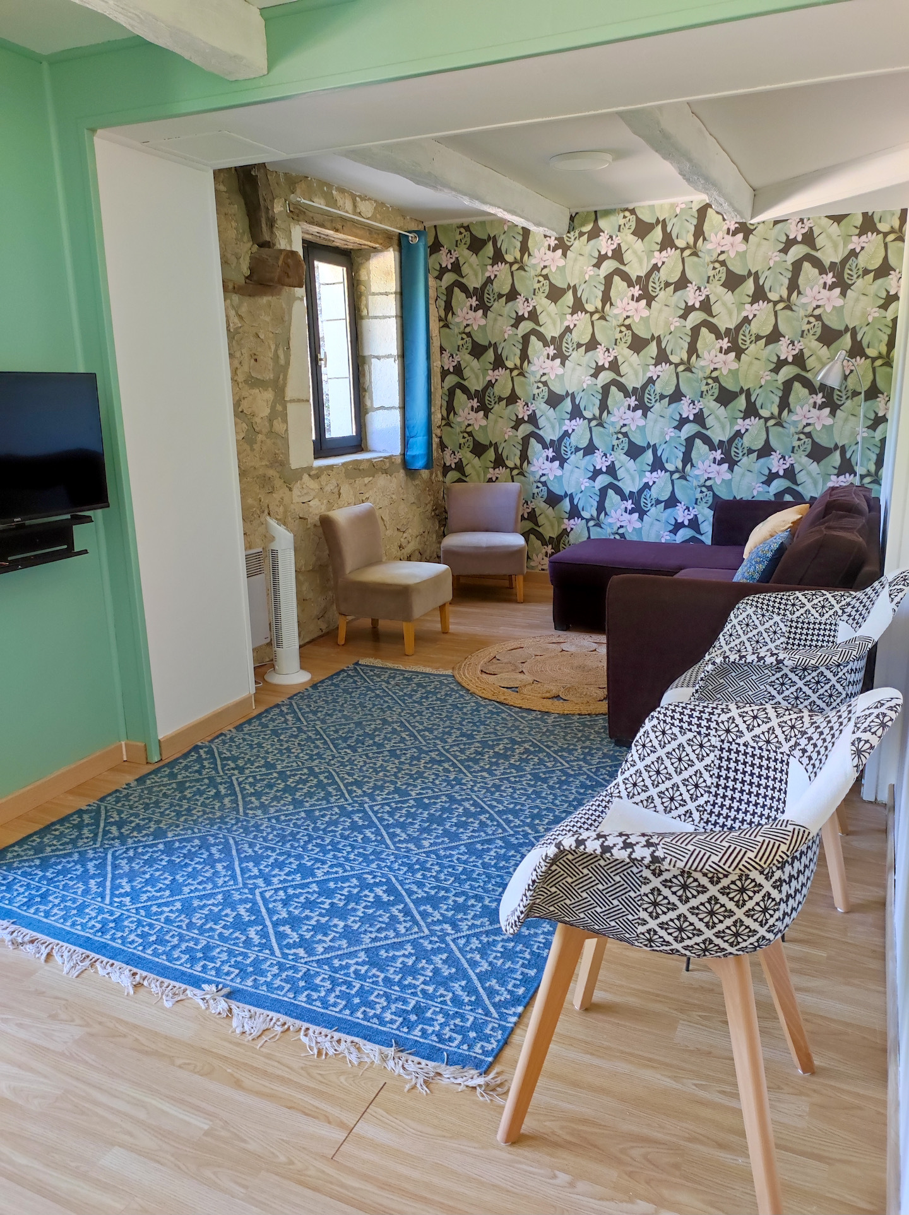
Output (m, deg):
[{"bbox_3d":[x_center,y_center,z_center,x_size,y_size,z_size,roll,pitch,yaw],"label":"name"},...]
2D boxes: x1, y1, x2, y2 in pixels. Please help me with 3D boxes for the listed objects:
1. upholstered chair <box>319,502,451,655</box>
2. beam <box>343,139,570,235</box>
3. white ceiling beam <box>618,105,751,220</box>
[{"bbox_3d":[-0.341,-0.169,4.680,0.530,0.700,0.515,5,16,23],"label":"upholstered chair"},{"bbox_3d":[0.104,-2.059,4.282,0.174,0.157,2.559,5,16,24],"label":"beam"},{"bbox_3d":[1.062,-1.968,3.848,0.188,0.157,2.559,5,16,24],"label":"white ceiling beam"}]

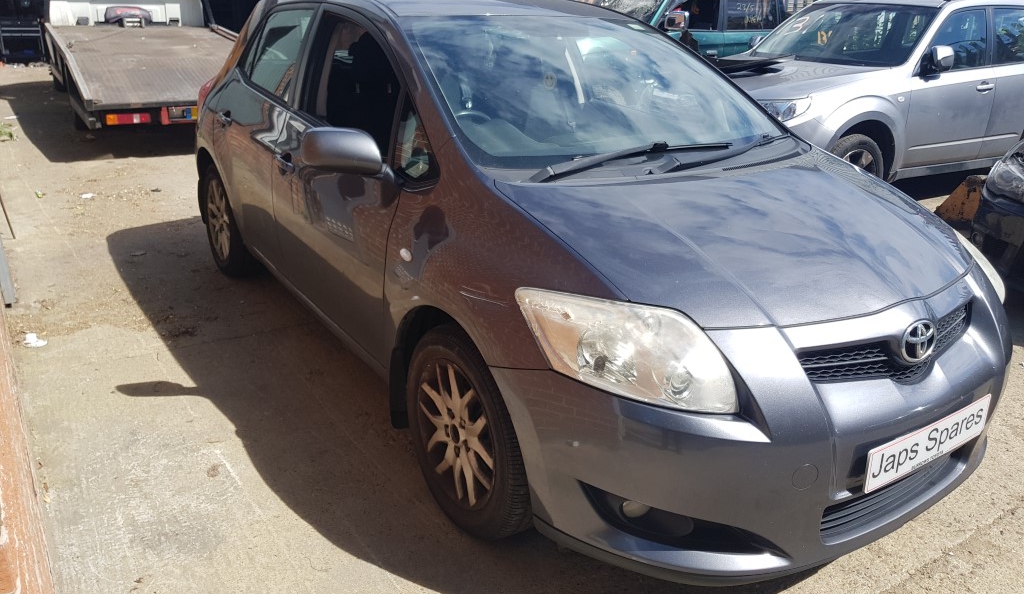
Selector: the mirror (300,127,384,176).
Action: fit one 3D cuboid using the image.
[{"bbox_3d":[-0.464,-0.409,2.191,0.240,0.155,0.140,-11,24,-31],"label":"mirror"}]

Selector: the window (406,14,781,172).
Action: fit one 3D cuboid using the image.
[{"bbox_3d":[0.334,-0.694,2.633,1.360,0.110,0.930,-11,52,-31],"label":"window"}]

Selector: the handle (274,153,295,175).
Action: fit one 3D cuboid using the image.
[{"bbox_3d":[-0.867,-0.503,2.931,0.055,0.055,0.200,-11,24,-31],"label":"handle"}]

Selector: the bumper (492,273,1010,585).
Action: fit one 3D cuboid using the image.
[{"bbox_3d":[0.845,0.243,2.113,1.720,0.620,0.680,-11,24,-31],"label":"bumper"}]

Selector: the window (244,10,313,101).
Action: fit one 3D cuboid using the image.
[{"bbox_3d":[-1.012,-1.064,3.335,0.050,0.370,0.760,16,9,-37],"label":"window"}]

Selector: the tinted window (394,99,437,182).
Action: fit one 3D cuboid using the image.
[{"bbox_3d":[-0.254,-0.447,2.218,0.040,0.240,0.275,14,7,-44],"label":"tinted window"}]

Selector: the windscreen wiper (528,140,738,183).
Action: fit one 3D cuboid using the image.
[{"bbox_3d":[0.392,-0.419,2.340,0.760,0.095,0.120,-11,24,-31],"label":"windscreen wiper"}]

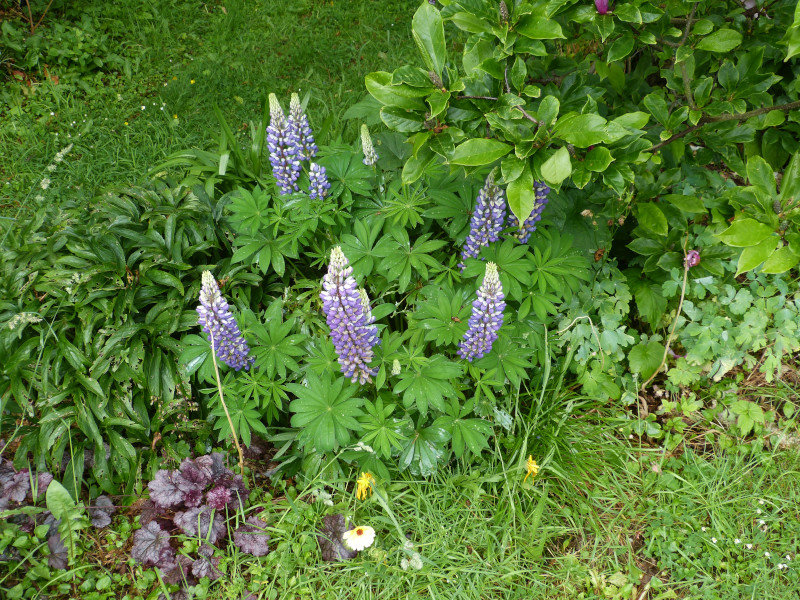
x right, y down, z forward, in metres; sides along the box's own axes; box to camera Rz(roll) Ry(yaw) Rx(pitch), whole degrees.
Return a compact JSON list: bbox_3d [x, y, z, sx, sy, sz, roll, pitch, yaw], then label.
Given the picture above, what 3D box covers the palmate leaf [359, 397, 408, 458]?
[{"bbox_3d":[-0.030,0.234,1.610,0.092,0.040,0.113,0,60,-1],"label":"palmate leaf"}]

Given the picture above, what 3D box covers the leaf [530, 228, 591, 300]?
[{"bbox_3d":[0.345,-0.075,1.900,0.134,0.045,0.152,0,54,0],"label":"leaf"}]

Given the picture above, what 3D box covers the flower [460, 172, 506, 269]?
[{"bbox_3d":[0.155,-0.154,1.720,0.069,0.202,0.069,12,32,0],"label":"flower"}]

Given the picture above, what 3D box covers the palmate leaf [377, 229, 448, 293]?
[{"bbox_3d":[0.027,-0.076,1.740,0.139,0.040,0.122,0,73,1],"label":"palmate leaf"}]

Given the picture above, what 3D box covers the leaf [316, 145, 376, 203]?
[{"bbox_3d":[-0.124,-0.286,2.000,0.132,0.040,0.127,0,78,-3],"label":"leaf"}]

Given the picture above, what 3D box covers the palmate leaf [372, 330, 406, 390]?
[{"bbox_3d":[-0.035,0.120,1.740,0.100,0.045,0.115,0,50,0],"label":"palmate leaf"}]

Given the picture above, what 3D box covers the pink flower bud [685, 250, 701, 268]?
[{"bbox_3d":[0.673,-0.093,2.020,0.036,0.038,0.036,0,36,0],"label":"pink flower bud"}]

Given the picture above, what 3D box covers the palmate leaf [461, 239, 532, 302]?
[{"bbox_3d":[0.205,-0.065,1.870,0.153,0.045,0.145,0,50,0],"label":"palmate leaf"}]

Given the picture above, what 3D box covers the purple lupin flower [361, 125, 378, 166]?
[{"bbox_3d":[-0.073,-0.351,2.000,0.034,0.095,0.034,-9,33,0],"label":"purple lupin flower"}]

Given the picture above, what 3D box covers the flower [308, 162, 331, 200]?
[{"bbox_3d":[-0.193,-0.283,2.100,0.052,0.090,0.052,0,36,0],"label":"flower"}]

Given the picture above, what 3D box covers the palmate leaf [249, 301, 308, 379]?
[{"bbox_3d":[-0.227,0.074,1.640,0.112,0.040,0.146,0,67,0],"label":"palmate leaf"}]

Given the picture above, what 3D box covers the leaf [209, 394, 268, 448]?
[{"bbox_3d":[-0.329,0.248,1.790,0.122,0.045,0.115,0,50,0],"label":"leaf"}]

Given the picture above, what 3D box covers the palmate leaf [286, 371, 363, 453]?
[{"bbox_3d":[-0.132,0.204,1.590,0.136,0.040,0.145,0,63,-3],"label":"palmate leaf"}]

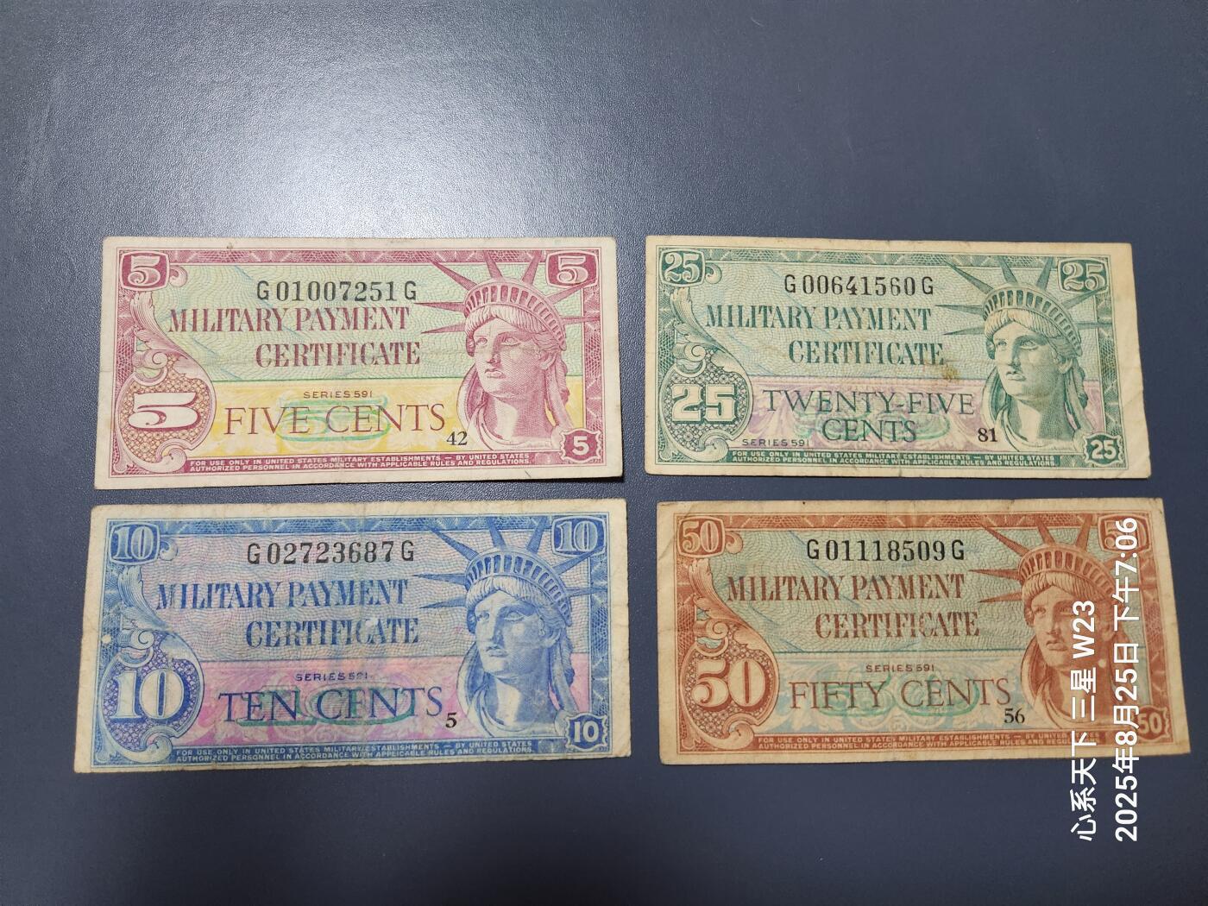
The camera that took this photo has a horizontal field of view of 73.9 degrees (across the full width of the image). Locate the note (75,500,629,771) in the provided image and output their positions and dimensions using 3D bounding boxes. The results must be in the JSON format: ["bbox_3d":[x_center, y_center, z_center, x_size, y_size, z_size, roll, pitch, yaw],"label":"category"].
[{"bbox_3d":[-0.050,0.036,0.164,0.111,0.002,0.053,-1,83,-2],"label":"note"}]

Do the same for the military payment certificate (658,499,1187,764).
[{"bbox_3d":[0.067,0.037,0.168,0.111,0.002,0.053,0,83,-2],"label":"military payment certificate"}]

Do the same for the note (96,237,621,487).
[{"bbox_3d":[-0.052,-0.020,0.171,0.111,0.002,0.053,-1,83,-2],"label":"note"}]

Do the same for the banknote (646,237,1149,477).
[{"bbox_3d":[0.064,-0.021,0.176,0.111,0.002,0.053,0,83,-2],"label":"banknote"}]

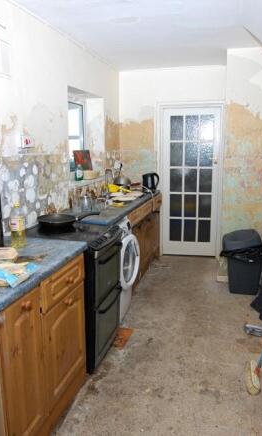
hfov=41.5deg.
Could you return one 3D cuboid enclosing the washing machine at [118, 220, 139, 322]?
[{"bbox_3d":[-0.285,0.467,3.111,0.665,0.850,0.600,3,11,14],"label":"washing machine"}]

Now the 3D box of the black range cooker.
[{"bbox_3d":[-0.447,0.544,2.560,0.640,0.905,0.525,3,11,14],"label":"black range cooker"}]

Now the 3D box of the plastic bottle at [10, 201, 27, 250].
[{"bbox_3d":[-0.673,0.040,2.055,0.084,0.273,0.084,-2,11,-8],"label":"plastic bottle"}]

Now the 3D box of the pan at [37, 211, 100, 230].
[{"bbox_3d":[-0.471,0.021,2.632,0.457,0.088,0.280,-3,11,-14],"label":"pan"}]

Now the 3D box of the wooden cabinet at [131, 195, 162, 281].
[{"bbox_3d":[-0.079,0.245,4.180,0.595,0.885,1.640,3,11,14],"label":"wooden cabinet"}]

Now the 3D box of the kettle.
[{"bbox_3d":[0.271,-0.472,4.621,0.218,0.245,0.160,0,11,3],"label":"kettle"}]

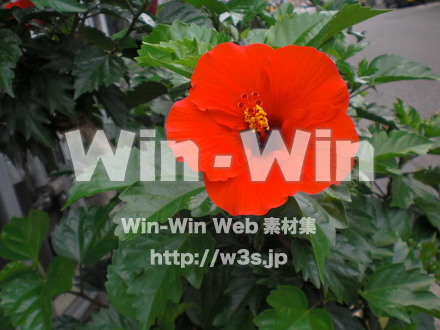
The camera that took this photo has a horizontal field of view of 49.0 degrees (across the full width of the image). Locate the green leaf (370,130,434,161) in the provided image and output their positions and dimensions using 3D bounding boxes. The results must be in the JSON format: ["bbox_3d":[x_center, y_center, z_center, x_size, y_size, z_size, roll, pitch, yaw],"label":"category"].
[{"bbox_3d":[0.157,-0.016,0.420,0.056,0.016,0.032,5,43,-9],"label":"green leaf"}]

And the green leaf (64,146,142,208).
[{"bbox_3d":[-0.087,0.009,0.360,0.063,0.018,0.046,-26,50,-12],"label":"green leaf"}]

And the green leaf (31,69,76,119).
[{"bbox_3d":[-0.197,-0.084,0.570,0.050,0.016,0.066,-37,70,-24],"label":"green leaf"}]

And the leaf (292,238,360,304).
[{"bbox_3d":[0.093,0.093,0.420,0.052,0.018,0.062,-21,64,-18],"label":"leaf"}]

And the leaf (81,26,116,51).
[{"bbox_3d":[-0.137,-0.144,0.550,0.045,0.012,0.036,30,31,4],"label":"leaf"}]

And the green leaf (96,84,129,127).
[{"bbox_3d":[-0.117,-0.064,0.530,0.033,0.054,0.014,-34,-5,-37],"label":"green leaf"}]

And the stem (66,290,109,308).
[{"bbox_3d":[-0.126,0.128,0.460,0.046,0.005,0.005,23,60,-9],"label":"stem"}]

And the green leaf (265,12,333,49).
[{"bbox_3d":[0.067,-0.110,0.400,0.058,0.016,0.042,-30,44,-15],"label":"green leaf"}]

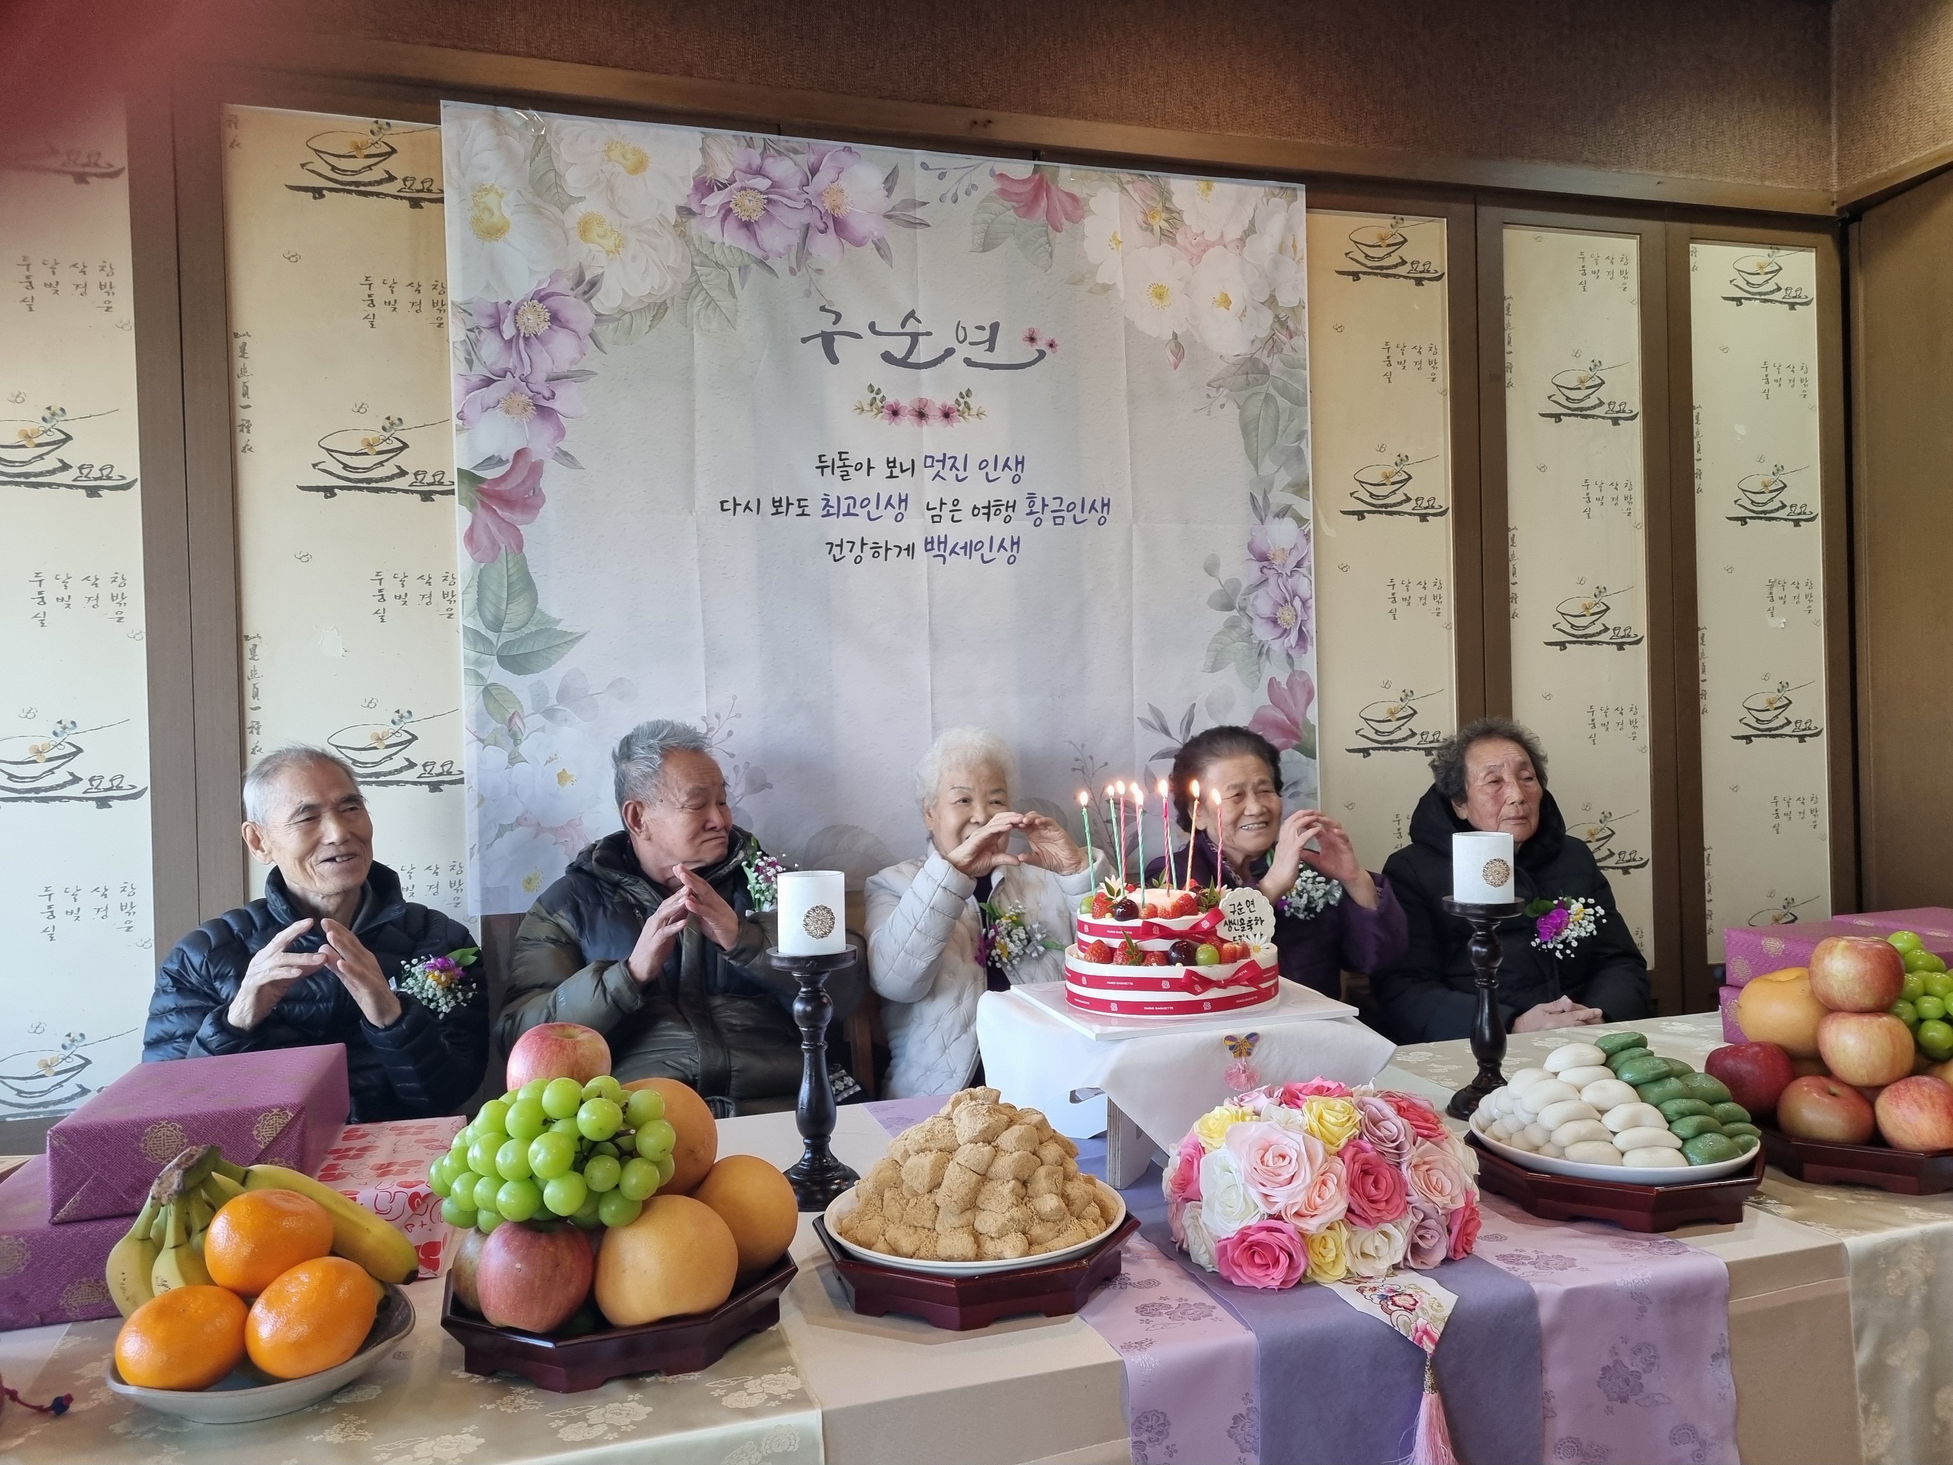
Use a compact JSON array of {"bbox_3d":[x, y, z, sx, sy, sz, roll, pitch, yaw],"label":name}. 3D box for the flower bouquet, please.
[{"bbox_3d":[0.321,0.401,1.374,0.290,0.135,0.270,-2,1,-9],"label":"flower bouquet"}]

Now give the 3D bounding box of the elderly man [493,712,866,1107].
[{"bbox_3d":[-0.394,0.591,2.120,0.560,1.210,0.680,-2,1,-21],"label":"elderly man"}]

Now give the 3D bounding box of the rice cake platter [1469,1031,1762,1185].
[{"bbox_3d":[0.635,0.371,1.474,0.265,0.125,0.265,-2,1,-17],"label":"rice cake platter"}]

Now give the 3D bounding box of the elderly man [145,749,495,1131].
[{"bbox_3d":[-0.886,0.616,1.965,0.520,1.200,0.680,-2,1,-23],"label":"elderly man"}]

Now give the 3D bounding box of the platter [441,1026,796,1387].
[{"bbox_3d":[-0.292,0.358,1.196,0.278,0.243,0.274,-2,1,-17],"label":"platter"}]

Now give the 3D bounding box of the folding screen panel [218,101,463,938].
[{"bbox_3d":[-1.016,-0.208,2.406,0.350,1.591,0.020,-2,1,-17],"label":"folding screen panel"}]

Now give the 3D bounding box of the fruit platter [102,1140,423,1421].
[{"bbox_3d":[-0.544,0.404,1.124,0.230,0.180,0.200,-2,1,-17],"label":"fruit platter"}]

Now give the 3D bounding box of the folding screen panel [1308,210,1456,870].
[{"bbox_3d":[0.899,-0.288,3.284,0.379,1.738,0.040,-2,1,-17],"label":"folding screen panel"}]

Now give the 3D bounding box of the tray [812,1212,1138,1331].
[{"bbox_3d":[-0.001,0.449,1.279,0.266,0.046,0.266,-2,1,-17],"label":"tray"}]

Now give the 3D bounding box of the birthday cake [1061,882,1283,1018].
[{"bbox_3d":[0.225,0.241,1.704,0.246,0.135,0.246,-2,1,0],"label":"birthday cake"}]

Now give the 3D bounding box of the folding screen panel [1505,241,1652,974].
[{"bbox_3d":[1.406,-0.303,3.441,0.380,1.738,0.040,-2,1,-17],"label":"folding screen panel"}]

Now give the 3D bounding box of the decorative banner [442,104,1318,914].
[{"bbox_3d":[-0.094,-0.393,2.671,1.619,1.353,0.015,-2,1,-17],"label":"decorative banner"}]

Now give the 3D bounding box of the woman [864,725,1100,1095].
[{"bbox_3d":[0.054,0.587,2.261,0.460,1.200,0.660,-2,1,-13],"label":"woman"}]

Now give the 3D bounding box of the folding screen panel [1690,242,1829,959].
[{"bbox_3d":[1.913,-0.317,3.599,0.383,1.738,0.040,-2,1,-17],"label":"folding screen panel"}]

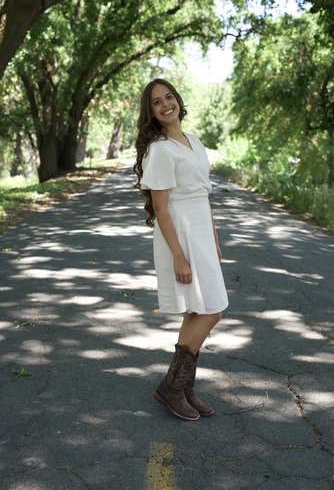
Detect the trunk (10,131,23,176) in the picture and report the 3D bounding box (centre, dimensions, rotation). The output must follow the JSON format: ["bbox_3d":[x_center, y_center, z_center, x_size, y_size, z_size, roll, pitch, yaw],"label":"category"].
[{"bbox_3d":[-7.148,-4.346,33.000,0.550,2.100,0.550,0,8,0],"label":"trunk"}]

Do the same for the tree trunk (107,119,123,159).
[{"bbox_3d":[-3.778,-7.592,50.000,1.100,2.900,1.000,0,8,0],"label":"tree trunk"}]

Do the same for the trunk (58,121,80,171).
[{"bbox_3d":[-3.649,-3.686,26.000,0.780,1.900,0.780,0,8,0],"label":"trunk"}]

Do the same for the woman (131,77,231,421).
[{"bbox_3d":[0.068,0.021,3.510,0.420,1.680,0.460,7,11,41],"label":"woman"}]

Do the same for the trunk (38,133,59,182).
[{"bbox_3d":[-4.008,-2.959,23.500,0.680,1.700,0.680,0,8,0],"label":"trunk"}]

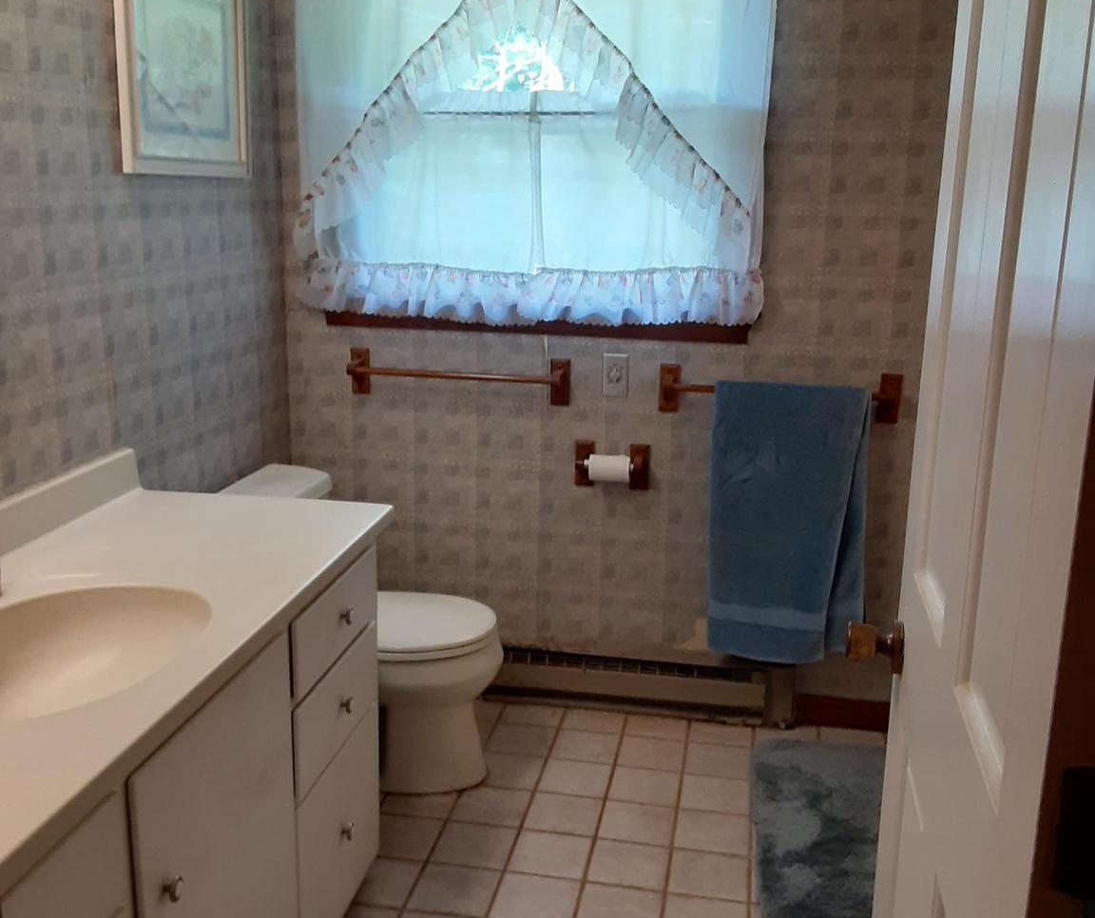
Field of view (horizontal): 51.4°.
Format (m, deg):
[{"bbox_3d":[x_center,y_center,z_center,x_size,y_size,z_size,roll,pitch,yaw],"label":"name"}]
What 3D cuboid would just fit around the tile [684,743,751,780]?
[{"bbox_3d":[0.439,0.783,2.935,0.162,0.010,0.162,4,13,10],"label":"tile"}]

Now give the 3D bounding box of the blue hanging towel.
[{"bbox_3d":[0.609,0.170,2.905,0.394,0.732,0.075,3,13,10],"label":"blue hanging towel"}]

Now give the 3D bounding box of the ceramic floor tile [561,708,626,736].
[{"bbox_3d":[0.131,0.710,3.086,0.158,0.010,0.150,3,13,10],"label":"ceramic floor tile"}]

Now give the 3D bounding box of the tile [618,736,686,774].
[{"bbox_3d":[0.271,0.773,2.965,0.162,0.010,0.162,4,13,10],"label":"tile"}]

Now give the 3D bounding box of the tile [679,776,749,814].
[{"bbox_3d":[0.396,0.795,2.684,0.156,0.010,0.156,3,13,10],"label":"tile"}]

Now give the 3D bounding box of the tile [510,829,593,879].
[{"bbox_3d":[0.009,0.881,2.521,0.163,0.010,0.157,4,14,10],"label":"tile"}]

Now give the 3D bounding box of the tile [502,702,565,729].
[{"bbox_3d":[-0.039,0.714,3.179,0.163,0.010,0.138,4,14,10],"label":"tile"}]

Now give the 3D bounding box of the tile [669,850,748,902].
[{"bbox_3d":[0.338,0.875,2.392,0.158,0.010,0.158,3,13,10],"label":"tile"}]

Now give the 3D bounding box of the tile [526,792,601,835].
[{"bbox_3d":[0.040,0.841,2.680,0.163,0.010,0.157,4,14,10],"label":"tile"}]

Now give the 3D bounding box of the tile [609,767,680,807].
[{"bbox_3d":[0.235,0.792,2.741,0.158,0.010,0.158,3,13,10],"label":"tile"}]

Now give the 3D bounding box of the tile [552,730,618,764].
[{"bbox_3d":[0.100,0.739,2.899,0.156,0.010,0.156,3,13,10],"label":"tile"}]

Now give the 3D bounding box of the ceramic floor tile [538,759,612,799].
[{"bbox_3d":[0.070,0.775,2.742,0.156,0.010,0.156,3,13,10],"label":"ceramic floor tile"}]

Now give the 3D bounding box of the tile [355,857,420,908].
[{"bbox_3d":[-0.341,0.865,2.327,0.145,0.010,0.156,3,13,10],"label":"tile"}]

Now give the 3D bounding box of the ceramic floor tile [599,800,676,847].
[{"bbox_3d":[0.204,0.829,2.581,0.158,0.010,0.158,3,13,10],"label":"ceramic floor tile"}]

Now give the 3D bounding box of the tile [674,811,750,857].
[{"bbox_3d":[0.366,0.831,2.526,0.156,0.010,0.156,3,13,10],"label":"tile"}]

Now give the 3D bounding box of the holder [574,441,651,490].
[{"bbox_3d":[0.166,0.029,3.054,0.205,0.125,0.090,4,13,10],"label":"holder"}]

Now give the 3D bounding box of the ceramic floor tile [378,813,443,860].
[{"bbox_3d":[-0.332,0.859,2.582,0.163,0.010,0.157,4,14,10],"label":"ceramic floor tile"}]

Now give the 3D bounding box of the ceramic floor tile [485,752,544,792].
[{"bbox_3d":[-0.097,0.789,2.859,0.162,0.010,0.162,4,13,10],"label":"ceramic floor tile"}]

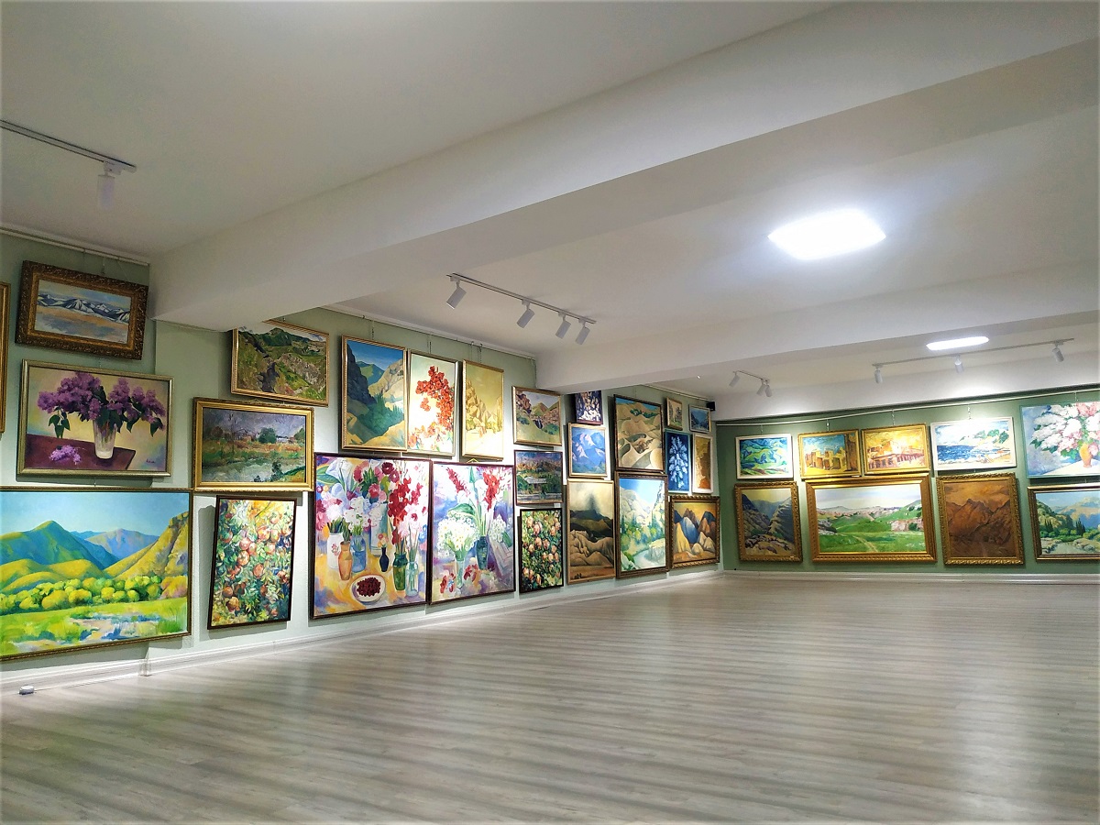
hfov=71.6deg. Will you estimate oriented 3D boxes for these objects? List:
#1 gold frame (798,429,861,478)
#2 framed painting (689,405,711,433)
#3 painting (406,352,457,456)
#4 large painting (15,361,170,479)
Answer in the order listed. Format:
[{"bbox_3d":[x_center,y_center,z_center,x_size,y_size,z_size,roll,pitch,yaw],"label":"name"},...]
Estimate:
[{"bbox_3d":[4.262,0.645,11.611,0.869,0.703,0.050,-7,-8,32],"label":"gold frame"},{"bbox_3d":[2.346,0.108,11.879,0.040,0.388,0.624,-6,-9,37],"label":"framed painting"},{"bbox_3d":[-1.135,-0.074,7.361,0.040,0.964,0.634,-6,-9,37],"label":"painting"},{"bbox_3d":[-2.932,0.063,4.992,0.045,0.703,0.900,-6,-9,37],"label":"large painting"}]

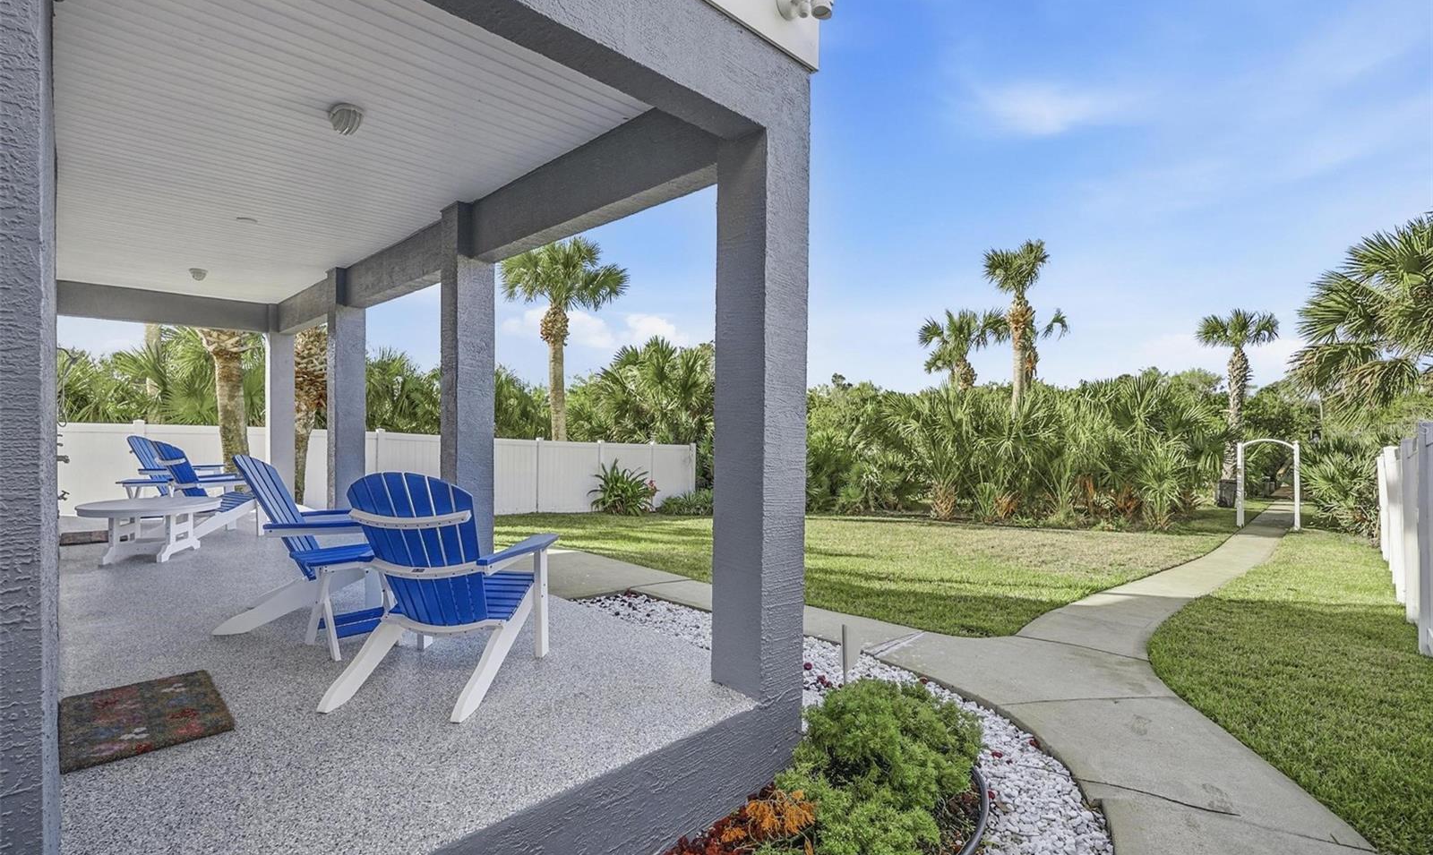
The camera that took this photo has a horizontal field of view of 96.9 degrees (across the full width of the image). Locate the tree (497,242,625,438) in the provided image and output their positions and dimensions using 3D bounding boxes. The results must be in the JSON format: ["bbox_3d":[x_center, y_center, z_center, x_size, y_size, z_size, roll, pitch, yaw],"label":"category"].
[{"bbox_3d":[-4.228,-1.489,17.482,3.400,7.651,3.300,0,1,-14],"label":"tree"}]

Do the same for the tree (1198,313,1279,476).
[{"bbox_3d":[18.044,-0.701,21.992,2.500,6.812,2.500,1,1,39],"label":"tree"}]

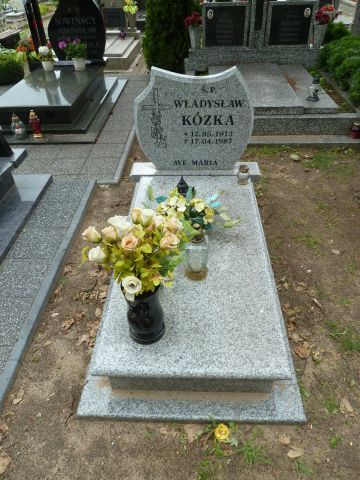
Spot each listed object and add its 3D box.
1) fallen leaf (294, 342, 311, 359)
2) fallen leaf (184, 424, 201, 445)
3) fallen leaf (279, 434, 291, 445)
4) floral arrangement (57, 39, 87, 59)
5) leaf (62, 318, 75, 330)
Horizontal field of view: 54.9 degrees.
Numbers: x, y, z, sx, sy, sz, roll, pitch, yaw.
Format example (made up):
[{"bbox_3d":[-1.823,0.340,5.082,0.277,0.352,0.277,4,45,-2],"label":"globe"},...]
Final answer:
[{"bbox_3d":[0.566,0.511,1.603,0.073,0.020,0.080,0,41,3],"label":"fallen leaf"},{"bbox_3d":[0.049,0.754,1.344,0.062,0.018,0.072,0,41,3],"label":"fallen leaf"},{"bbox_3d":[0.402,0.765,1.330,0.045,0.018,0.040,0,41,3],"label":"fallen leaf"},{"bbox_3d":[-1.243,-2.215,4.010,0.310,0.190,0.250,0,41,3],"label":"floral arrangement"},{"bbox_3d":[-0.563,0.426,1.750,0.062,0.018,0.070,0,41,3],"label":"leaf"}]

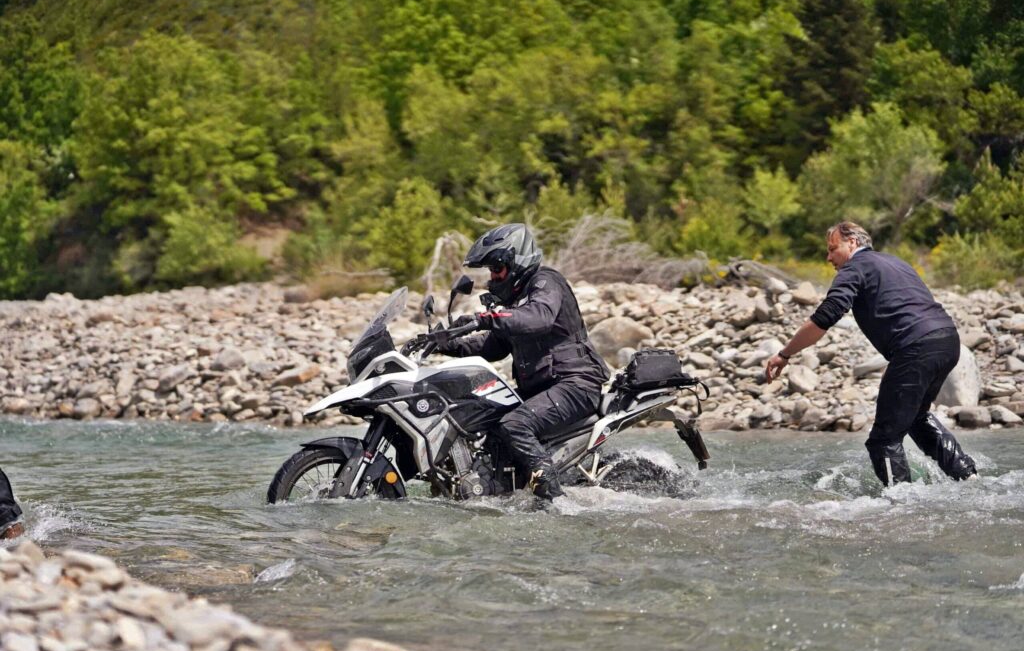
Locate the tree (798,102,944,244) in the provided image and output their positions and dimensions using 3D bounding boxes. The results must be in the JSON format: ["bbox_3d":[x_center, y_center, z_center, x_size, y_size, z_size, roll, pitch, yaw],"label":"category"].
[{"bbox_3d":[6.076,-2.535,50.000,2.450,2.450,2.300,0,2,0],"label":"tree"}]

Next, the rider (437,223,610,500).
[{"bbox_3d":[0.040,0.195,14.050,0.900,1.340,0.780,-1,3,-20],"label":"rider"}]

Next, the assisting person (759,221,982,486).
[{"bbox_3d":[1.789,0.262,14.600,1.050,1.540,0.620,0,2,5],"label":"assisting person"}]

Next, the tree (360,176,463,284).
[{"bbox_3d":[-1.359,-1.284,40.000,1.400,1.500,1.350,0,2,0],"label":"tree"}]

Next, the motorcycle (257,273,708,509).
[{"bbox_3d":[-0.111,0.492,14.000,2.200,1.420,0.900,-1,-4,-21],"label":"motorcycle"}]

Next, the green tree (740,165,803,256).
[{"bbox_3d":[4.210,-1.866,48.000,1.020,1.520,1.000,0,2,0],"label":"green tree"}]

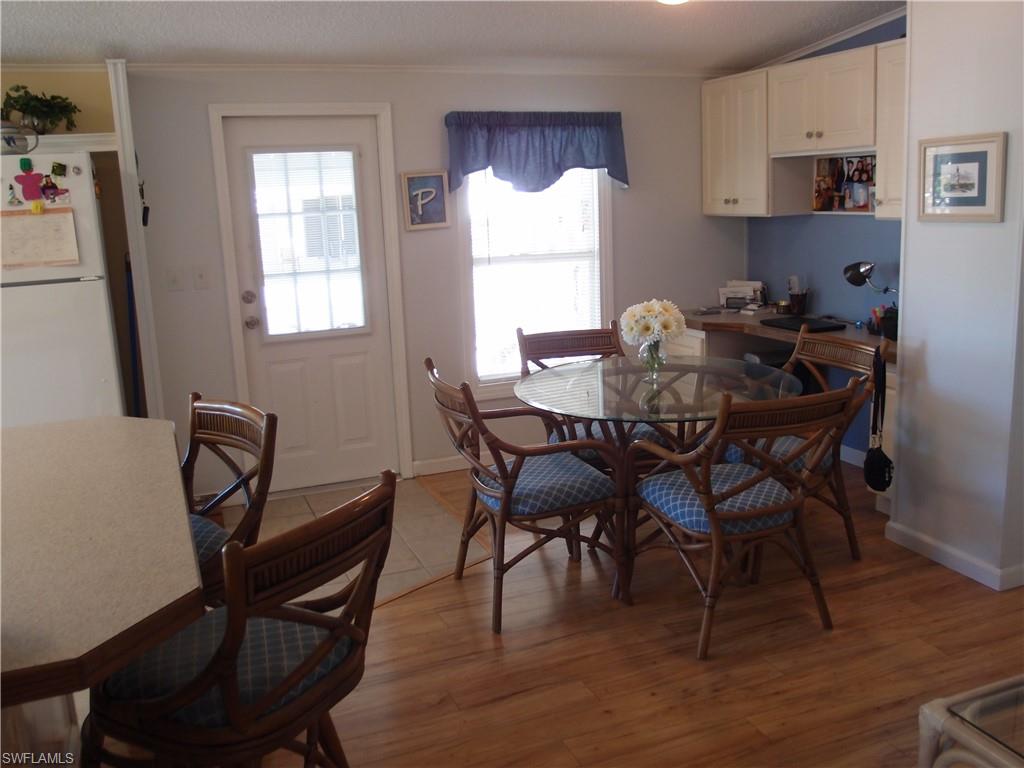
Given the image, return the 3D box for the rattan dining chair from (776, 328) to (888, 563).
[{"bbox_3d":[1.116,0.267,3.709,0.610,0.910,0.590,-7,13,-21],"label":"rattan dining chair"}]

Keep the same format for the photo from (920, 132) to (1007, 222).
[{"bbox_3d":[1.638,-0.748,3.242,0.028,0.315,0.385,-7,13,-20],"label":"photo"}]

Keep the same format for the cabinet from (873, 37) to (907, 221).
[{"bbox_3d":[1.898,-1.113,3.886,0.315,0.785,0.530,-7,13,-20],"label":"cabinet"}]

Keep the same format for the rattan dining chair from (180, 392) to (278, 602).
[{"bbox_3d":[-0.917,0.578,2.441,0.520,0.990,0.480,-14,16,-43],"label":"rattan dining chair"}]

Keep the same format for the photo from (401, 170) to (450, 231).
[{"bbox_3d":[-0.453,-0.989,4.778,0.250,0.305,0.022,-7,13,-21],"label":"photo"}]

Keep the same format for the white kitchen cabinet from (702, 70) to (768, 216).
[{"bbox_3d":[1.423,-1.372,5.146,0.315,0.785,0.635,-7,13,-20],"label":"white kitchen cabinet"}]

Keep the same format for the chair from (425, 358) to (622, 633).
[{"bbox_3d":[0.055,0.377,3.398,0.640,0.910,0.580,-7,13,-18],"label":"chair"}]

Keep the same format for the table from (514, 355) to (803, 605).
[{"bbox_3d":[0.591,0.377,3.630,1.190,0.765,1.190,-3,12,1],"label":"table"}]

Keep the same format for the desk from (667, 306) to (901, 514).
[{"bbox_3d":[1.579,0.087,4.763,0.630,0.774,1.960,-7,13,-20],"label":"desk"}]

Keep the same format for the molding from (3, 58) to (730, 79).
[{"bbox_3d":[-0.469,-1.641,4.635,3.980,0.055,0.045,-7,13,-21],"label":"molding"}]

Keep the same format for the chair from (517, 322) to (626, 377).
[{"bbox_3d":[0.353,0.225,4.062,0.580,0.910,0.600,-6,12,-14],"label":"chair"}]

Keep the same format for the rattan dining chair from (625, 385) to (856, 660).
[{"bbox_3d":[0.775,0.411,3.072,0.570,0.910,0.620,-6,12,-17],"label":"rattan dining chair"}]

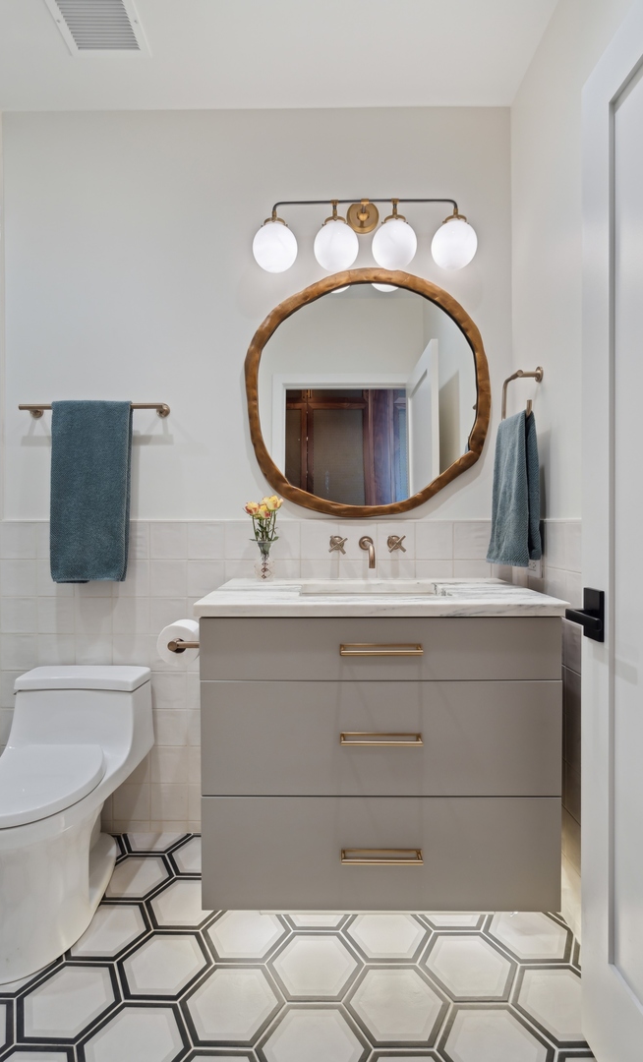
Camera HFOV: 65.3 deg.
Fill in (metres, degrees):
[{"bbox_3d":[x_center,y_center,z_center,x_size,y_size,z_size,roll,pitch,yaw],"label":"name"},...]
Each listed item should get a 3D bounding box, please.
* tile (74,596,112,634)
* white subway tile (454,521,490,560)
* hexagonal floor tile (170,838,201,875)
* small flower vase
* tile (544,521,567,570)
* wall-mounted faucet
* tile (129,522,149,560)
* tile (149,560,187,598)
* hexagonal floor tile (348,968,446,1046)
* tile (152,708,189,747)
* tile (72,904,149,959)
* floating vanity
[{"bbox_3d":[-0.773,0.288,1.707,0.126,0.125,0.010,0,1,1],"label":"tile"},{"bbox_3d":[0.540,0.037,1.791,0.132,0.132,0.010,0,1,0],"label":"white subway tile"},{"bbox_3d":[-0.390,1.065,1.641,0.210,0.010,0.178,0,0,0],"label":"hexagonal floor tile"},{"bbox_3d":[-0.190,0.099,1.672,0.070,0.137,0.070,0,1,0],"label":"small flower vase"},{"bbox_3d":[0.680,0.043,1.450,0.010,0.132,0.132,0,1,0],"label":"tile"},{"bbox_3d":[0.160,0.069,1.676,0.051,0.095,0.230,0,1,0],"label":"wall-mounted faucet"},{"bbox_3d":[-0.645,0.033,1.702,0.126,0.125,0.010,0,1,1],"label":"tile"},{"bbox_3d":[-0.547,0.170,1.802,0.132,0.132,0.010,0,1,0],"label":"tile"},{"bbox_3d":[0.179,1.115,1.179,0.250,0.010,0.212,0,1,0],"label":"hexagonal floor tile"},{"bbox_3d":[-0.550,0.710,1.814,0.132,0.132,0.010,0,1,0],"label":"tile"},{"bbox_3d":[-0.562,1.051,1.315,0.218,0.010,0.184,0,1,0],"label":"tile"},{"bbox_3d":[0.148,0.538,1.467,0.890,0.733,0.570,0,0,0],"label":"floating vanity"}]

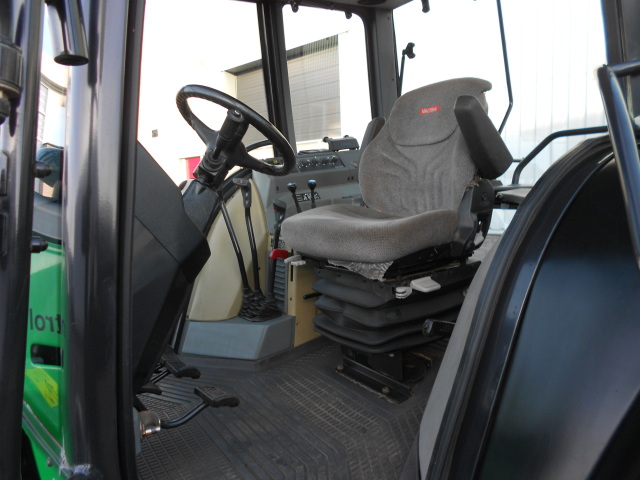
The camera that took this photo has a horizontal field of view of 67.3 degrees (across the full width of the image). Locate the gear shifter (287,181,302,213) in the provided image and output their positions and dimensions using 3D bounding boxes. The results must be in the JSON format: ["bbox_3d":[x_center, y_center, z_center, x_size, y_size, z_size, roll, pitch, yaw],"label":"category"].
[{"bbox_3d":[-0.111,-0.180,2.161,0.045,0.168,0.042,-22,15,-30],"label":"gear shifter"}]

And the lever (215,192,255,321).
[{"bbox_3d":[-0.340,0.057,1.994,0.075,0.575,0.070,-18,13,-31],"label":"lever"}]

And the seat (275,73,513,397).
[{"bbox_3d":[0.265,-0.031,1.795,0.730,1.140,0.600,-6,7,-33],"label":"seat"}]

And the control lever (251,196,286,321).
[{"bbox_3d":[-0.201,0.081,2.098,0.090,0.508,0.075,1,3,-33],"label":"control lever"}]

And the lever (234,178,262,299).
[{"bbox_3d":[-0.279,0.017,2.037,0.090,0.541,0.065,-10,10,-32],"label":"lever"}]

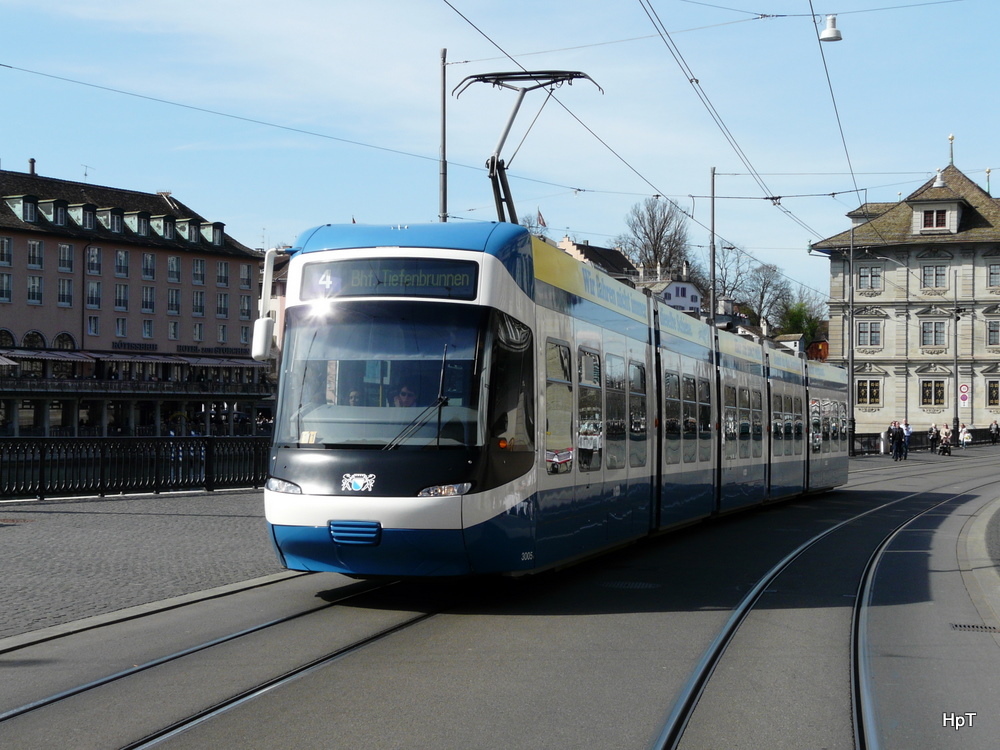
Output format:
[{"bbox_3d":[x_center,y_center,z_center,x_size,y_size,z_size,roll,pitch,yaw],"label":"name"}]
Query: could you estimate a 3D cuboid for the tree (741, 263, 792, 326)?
[{"bbox_3d":[48.472,-14.732,310.000,9.600,11.900,9.600,1,-1,0],"label":"tree"}]

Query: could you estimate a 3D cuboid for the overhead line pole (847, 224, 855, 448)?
[{"bbox_3d":[17.014,-1.646,82.500,0.320,11.100,0.320,0,-1,26],"label":"overhead line pole"}]

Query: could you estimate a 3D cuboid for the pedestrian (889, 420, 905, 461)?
[{"bbox_3d":[17.586,2.919,75.500,0.600,1.750,0.420,0,-1,18],"label":"pedestrian"}]

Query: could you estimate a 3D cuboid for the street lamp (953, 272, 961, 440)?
[{"bbox_3d":[29.462,-1.129,110.000,0.380,11.300,0.380,0,-1,27],"label":"street lamp"}]

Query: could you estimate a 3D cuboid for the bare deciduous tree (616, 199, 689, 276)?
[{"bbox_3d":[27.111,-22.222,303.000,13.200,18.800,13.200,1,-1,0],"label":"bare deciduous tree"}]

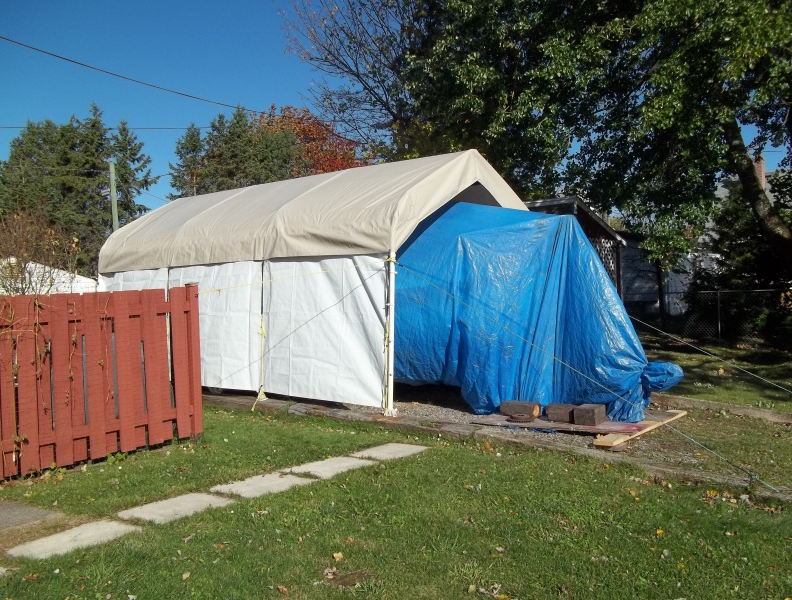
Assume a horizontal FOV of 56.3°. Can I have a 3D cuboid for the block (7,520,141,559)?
[{"bbox_3d":[-1.751,1.338,4.058,0.380,0.050,0.600,-1,0,32],"label":"block"}]

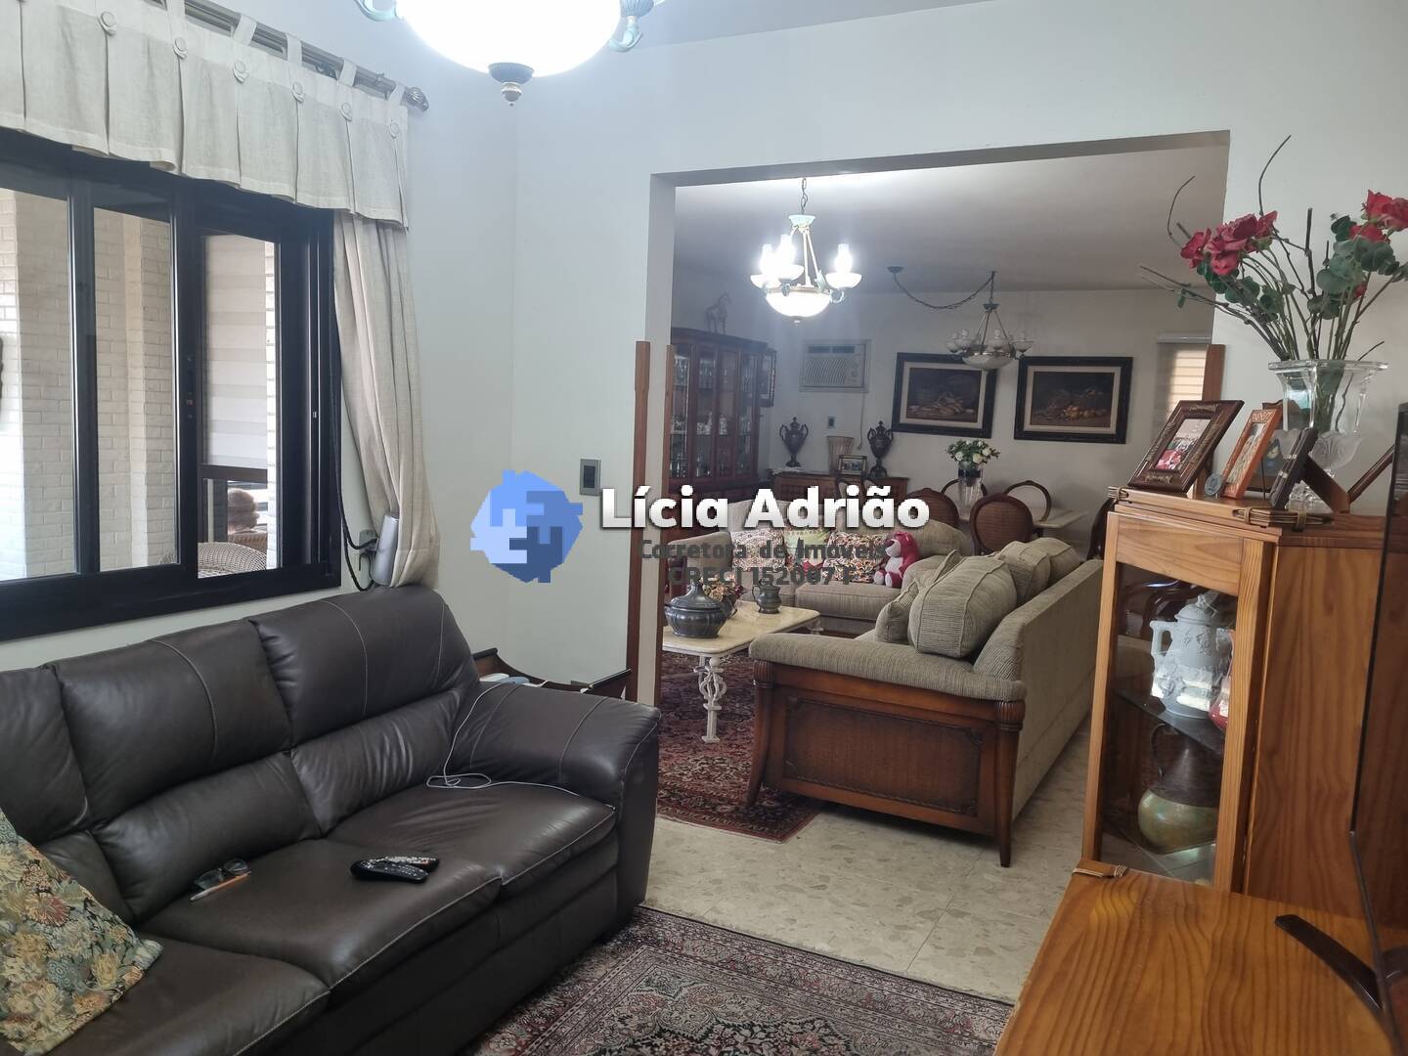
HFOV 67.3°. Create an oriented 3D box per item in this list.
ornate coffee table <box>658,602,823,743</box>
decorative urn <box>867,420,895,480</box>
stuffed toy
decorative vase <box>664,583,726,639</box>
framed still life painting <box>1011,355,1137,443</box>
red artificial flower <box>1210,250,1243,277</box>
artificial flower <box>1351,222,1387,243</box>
[{"bbox_3d":[0.099,0.699,5.510,0.620,0.414,1.340,5,7,27],"label":"ornate coffee table"},{"bbox_3d":[1.597,-0.696,9.632,0.250,0.520,0.190,5,7,27],"label":"decorative urn"},{"bbox_3d":[1.229,0.206,6.756,0.232,0.336,0.237,-1,7,-29],"label":"stuffed toy"},{"bbox_3d":[-0.038,0.380,5.041,0.289,0.254,0.289,2,6,0],"label":"decorative vase"},{"bbox_3d":[3.165,-1.105,9.093,0.920,0.720,0.040,5,7,27],"label":"framed still life painting"},{"bbox_3d":[1.111,-0.564,2.250,0.064,0.058,0.062,7,8,37],"label":"red artificial flower"},{"bbox_3d":[1.353,-0.596,2.150,0.078,0.055,0.078,5,7,27],"label":"artificial flower"}]

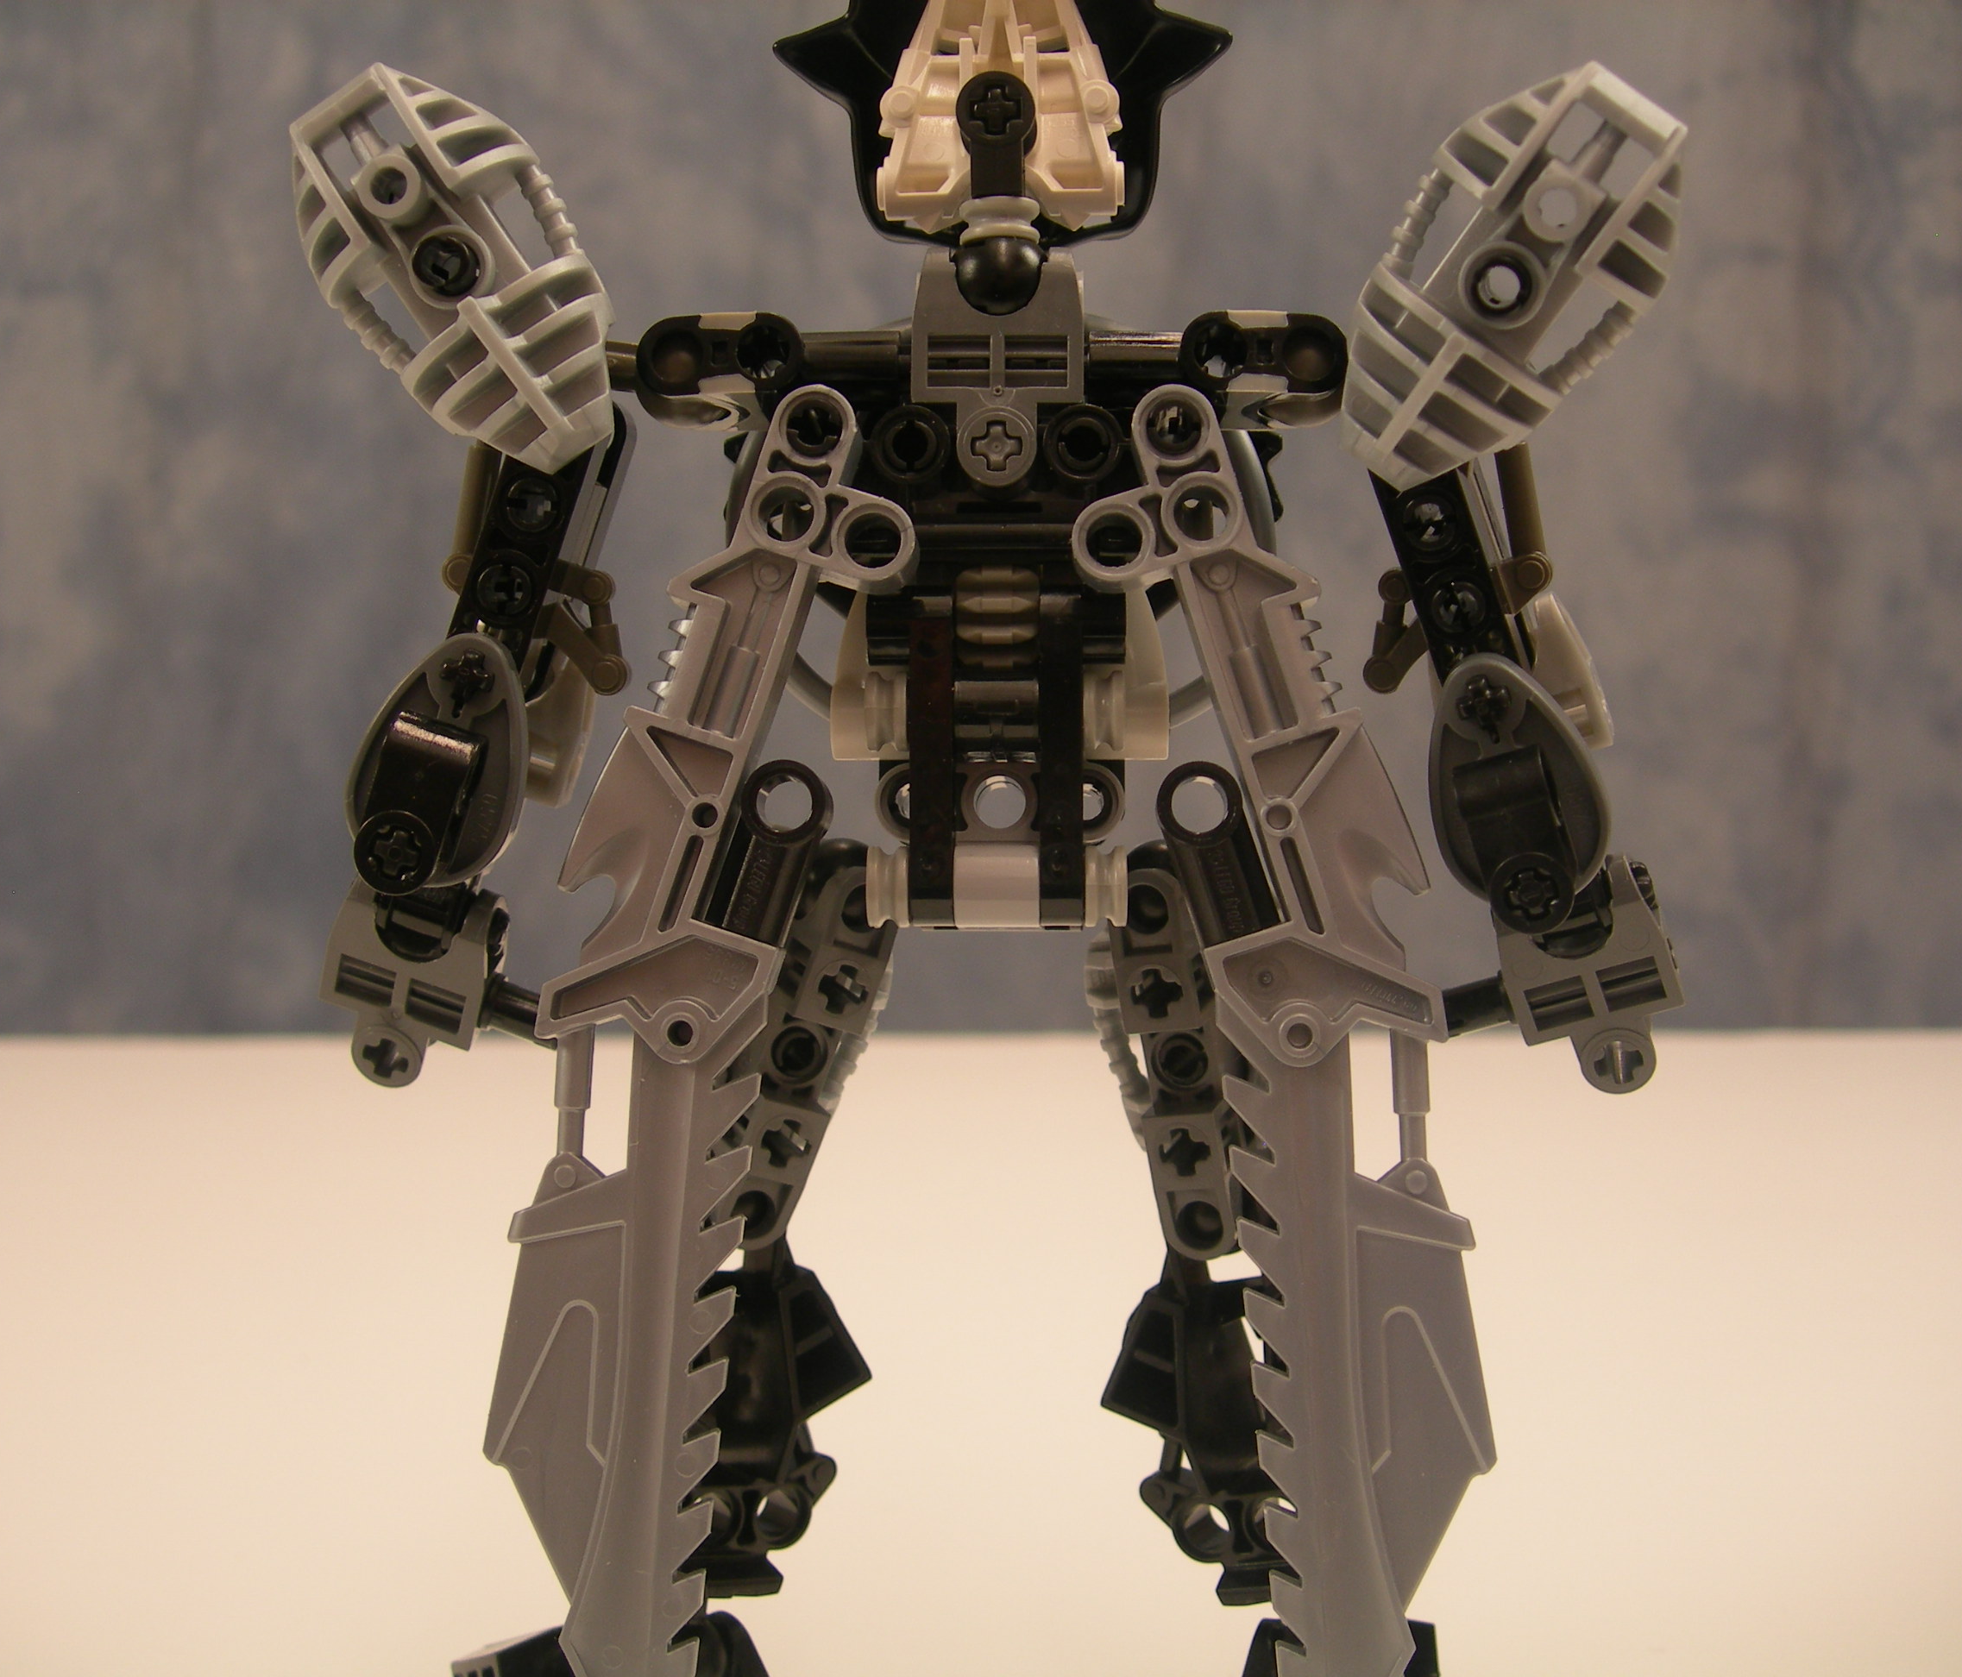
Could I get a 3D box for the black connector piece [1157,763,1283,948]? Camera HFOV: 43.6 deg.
[{"bbox_3d":[0.020,0.001,0.214,0.007,0.016,0.008,-18,0,0],"label":"black connector piece"}]

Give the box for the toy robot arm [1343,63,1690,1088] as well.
[{"bbox_3d":[0.052,-0.021,0.231,0.039,0.092,0.046,0,1,0],"label":"toy robot arm"}]

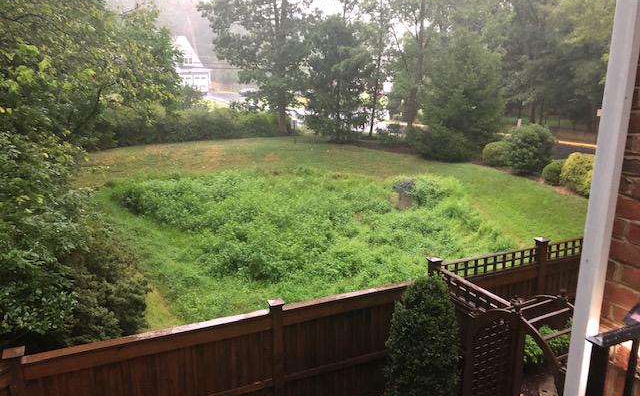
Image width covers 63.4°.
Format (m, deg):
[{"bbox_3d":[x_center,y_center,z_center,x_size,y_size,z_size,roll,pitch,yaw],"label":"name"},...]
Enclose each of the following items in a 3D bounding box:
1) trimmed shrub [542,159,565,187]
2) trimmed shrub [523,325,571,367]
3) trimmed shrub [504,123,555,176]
[{"bbox_3d":[8.798,-0.953,19.352,0.871,1.030,0.871,7,15,24],"label":"trimmed shrub"},{"bbox_3d":[3.426,2.204,7.760,0.850,0.650,0.700,-6,15,-24],"label":"trimmed shrub"},{"bbox_3d":[8.719,-2.025,21.593,1.912,2.045,1.912,6,15,21],"label":"trimmed shrub"}]

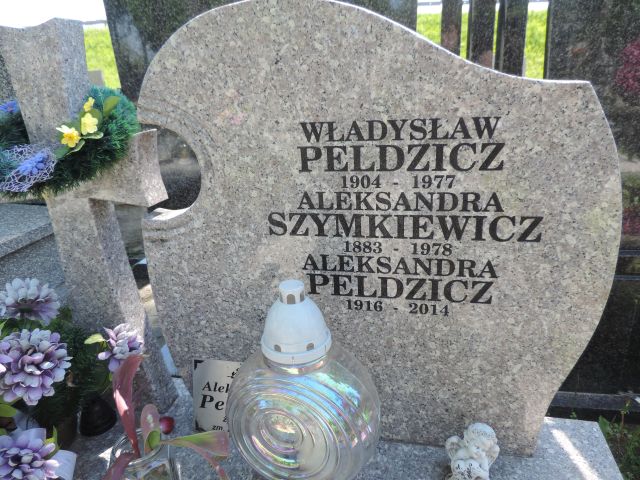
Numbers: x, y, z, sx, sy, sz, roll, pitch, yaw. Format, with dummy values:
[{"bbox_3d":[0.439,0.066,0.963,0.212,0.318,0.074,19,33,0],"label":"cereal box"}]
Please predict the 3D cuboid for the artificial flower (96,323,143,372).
[{"bbox_3d":[-0.306,0.166,0.680,0.073,0.070,0.064,-17,23,-33],"label":"artificial flower"}]

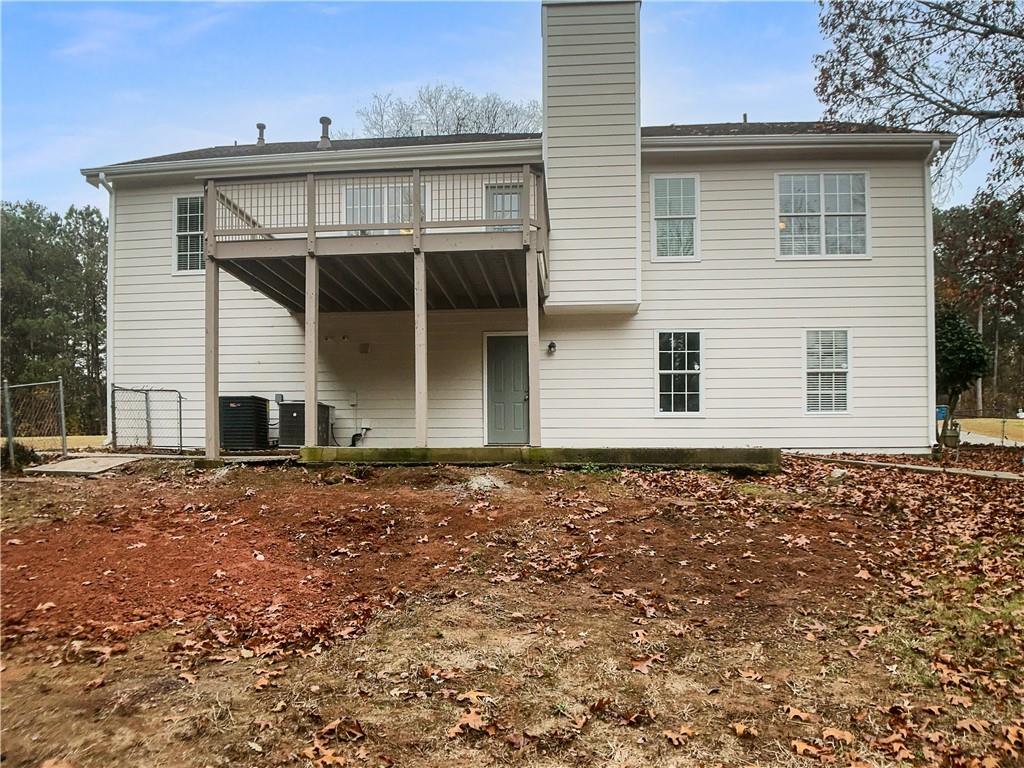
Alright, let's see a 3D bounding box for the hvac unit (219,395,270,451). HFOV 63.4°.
[{"bbox_3d":[-4.772,0.695,14.750,0.680,0.930,0.680,-1,-3,4],"label":"hvac unit"}]

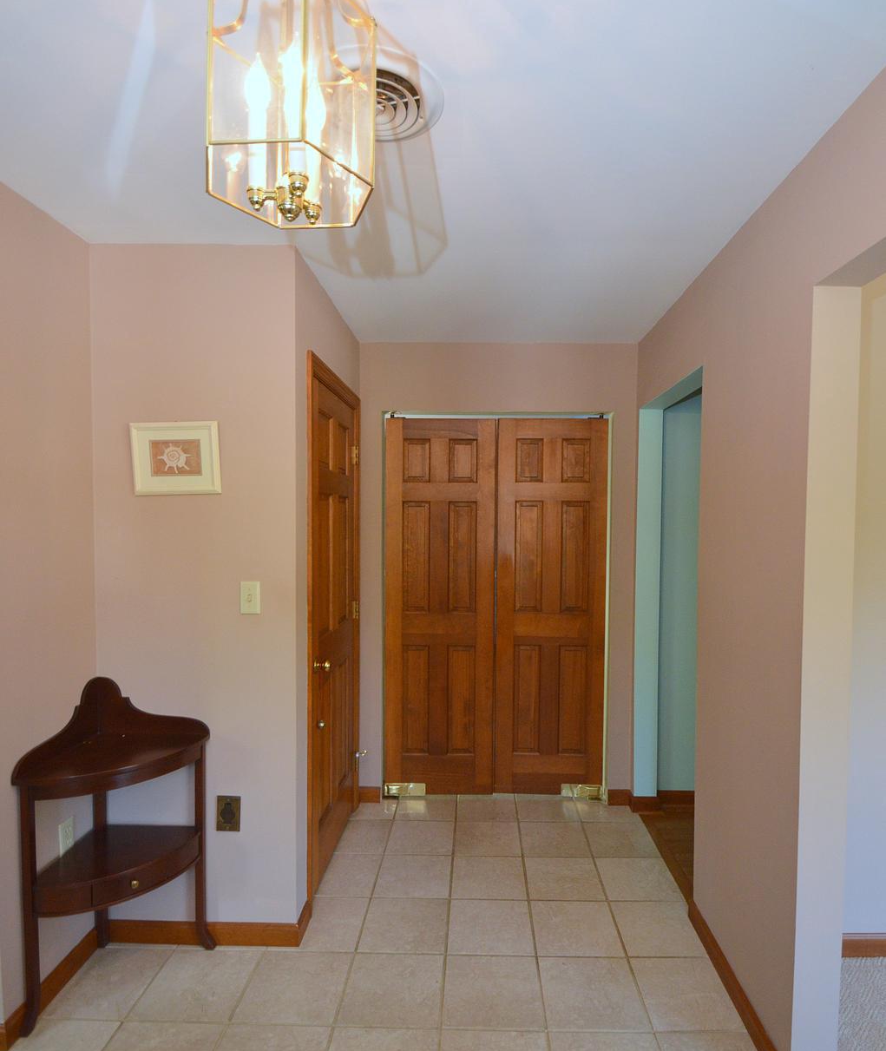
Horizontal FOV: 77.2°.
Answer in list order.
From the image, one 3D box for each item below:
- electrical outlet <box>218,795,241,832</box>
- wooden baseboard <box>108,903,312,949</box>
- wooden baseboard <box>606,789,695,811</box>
[{"bbox_3d":[-0.750,1.011,1.945,0.081,0.123,0.012,0,2,2],"label":"electrical outlet"},{"bbox_3d":[-0.848,1.433,2.015,0.700,0.082,0.135,0,2,2],"label":"wooden baseboard"},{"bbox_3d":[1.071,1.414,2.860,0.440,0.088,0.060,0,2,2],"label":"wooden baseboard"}]

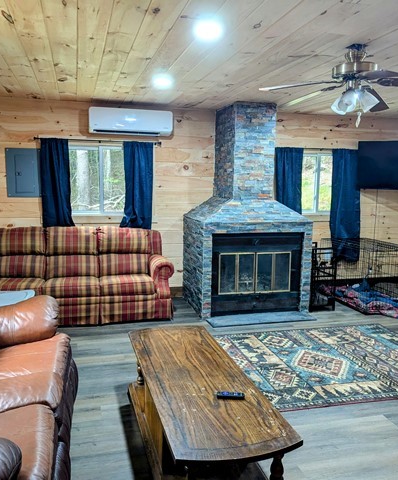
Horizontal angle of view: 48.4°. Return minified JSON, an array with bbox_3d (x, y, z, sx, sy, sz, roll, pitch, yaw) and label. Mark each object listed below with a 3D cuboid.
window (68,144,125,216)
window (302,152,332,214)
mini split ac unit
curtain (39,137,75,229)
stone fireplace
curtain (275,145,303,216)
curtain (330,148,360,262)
[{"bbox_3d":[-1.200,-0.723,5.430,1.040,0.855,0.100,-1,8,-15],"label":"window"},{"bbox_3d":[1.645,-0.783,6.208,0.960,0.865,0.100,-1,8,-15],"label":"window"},{"bbox_3d":[-0.817,-1.405,5.332,0.998,0.312,0.220,-1,8,-15],"label":"mini split ac unit"},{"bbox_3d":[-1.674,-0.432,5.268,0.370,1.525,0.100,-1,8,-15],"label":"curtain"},{"bbox_3d":[0.584,-0.393,5.479,1.365,2.456,0.960,-1,8,-15],"label":"stone fireplace"},{"bbox_3d":[1.190,-0.487,6.052,0.430,1.525,0.100,-1,8,-15],"label":"curtain"},{"bbox_3d":[2.057,-0.462,6.296,0.450,1.610,0.100,-1,8,-15],"label":"curtain"}]

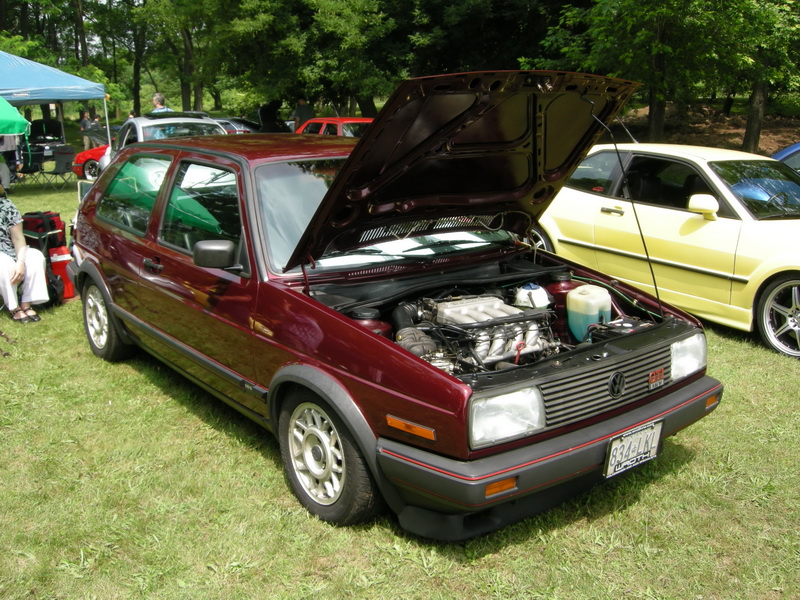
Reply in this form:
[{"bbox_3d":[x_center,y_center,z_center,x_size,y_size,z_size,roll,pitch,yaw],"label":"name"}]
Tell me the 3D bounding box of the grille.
[{"bbox_3d":[0.776,0.303,3.063,0.775,0.150,0.060,-10,18,-37],"label":"grille"}]

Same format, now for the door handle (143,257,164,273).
[{"bbox_3d":[-1.230,-0.175,4.129,0.050,0.060,0.240,-11,18,-37],"label":"door handle"}]

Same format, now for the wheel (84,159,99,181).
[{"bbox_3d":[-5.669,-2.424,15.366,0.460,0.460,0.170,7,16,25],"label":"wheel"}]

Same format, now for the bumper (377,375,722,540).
[{"bbox_3d":[0.683,0.559,3.242,1.660,0.360,0.450,-10,18,-37],"label":"bumper"}]

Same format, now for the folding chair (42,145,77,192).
[{"bbox_3d":[-5.848,-2.295,14.186,0.500,0.800,0.460,8,16,30],"label":"folding chair"}]

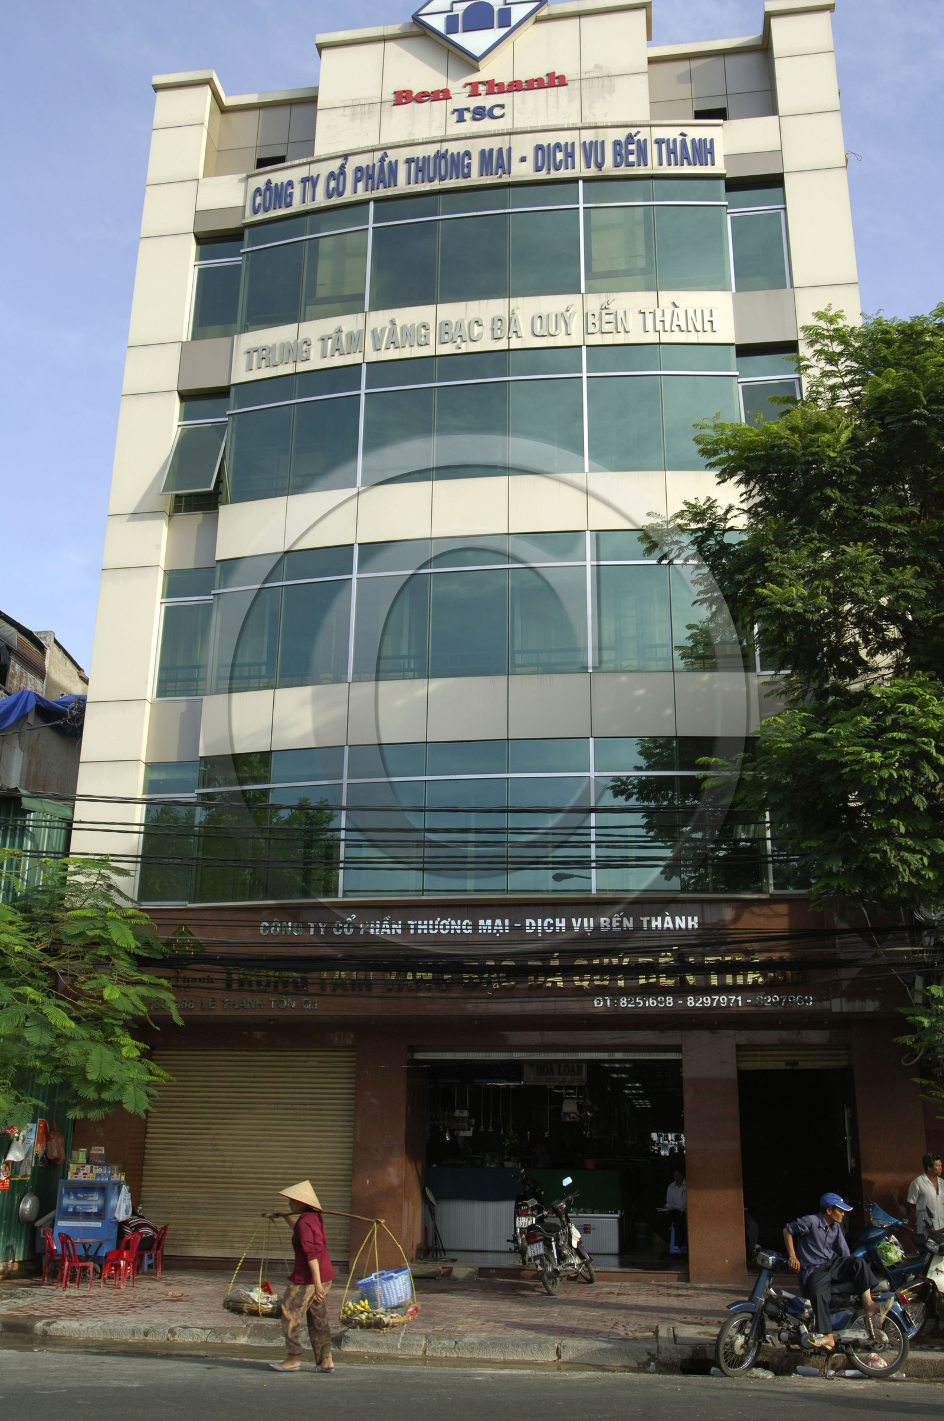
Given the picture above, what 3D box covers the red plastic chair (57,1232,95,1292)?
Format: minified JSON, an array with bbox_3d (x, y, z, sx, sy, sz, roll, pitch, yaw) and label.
[{"bbox_3d":[-4.579,6.384,15.067,0.360,0.590,0.340,10,-20,-26],"label":"red plastic chair"}]

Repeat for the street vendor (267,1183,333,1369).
[{"bbox_3d":[-1.489,4.957,11.441,0.550,1.550,0.480,-1,-18,6],"label":"street vendor"}]

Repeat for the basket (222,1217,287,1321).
[{"bbox_3d":[-1.916,5.049,11.786,0.620,0.840,0.620,-2,-19,8],"label":"basket"}]

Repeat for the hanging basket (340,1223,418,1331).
[{"bbox_3d":[-0.802,4.945,11.376,0.670,0.890,0.680,-1,-18,6],"label":"hanging basket"}]

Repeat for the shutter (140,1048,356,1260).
[{"bbox_3d":[-3.143,6.200,18.306,3.003,2.772,0.100,-2,-19,8],"label":"shutter"}]

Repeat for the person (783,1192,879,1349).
[{"bbox_3d":[3.120,4.903,11.430,0.570,1.240,0.680,12,-21,-31],"label":"person"}]

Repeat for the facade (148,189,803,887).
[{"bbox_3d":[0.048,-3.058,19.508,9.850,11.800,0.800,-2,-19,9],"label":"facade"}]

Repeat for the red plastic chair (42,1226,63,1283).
[{"bbox_3d":[-5.264,6.994,16.723,0.420,0.640,0.360,7,-20,-18],"label":"red plastic chair"}]

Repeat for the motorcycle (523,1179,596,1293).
[{"bbox_3d":[1.121,6.367,15.792,0.640,1.200,1.800,-6,-19,21],"label":"motorcycle"}]

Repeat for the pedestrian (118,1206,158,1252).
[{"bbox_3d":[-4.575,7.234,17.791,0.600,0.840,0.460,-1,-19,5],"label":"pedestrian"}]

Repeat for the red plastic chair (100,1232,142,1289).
[{"bbox_3d":[-4.328,6.808,16.143,0.430,0.640,0.360,-8,-21,24],"label":"red plastic chair"}]

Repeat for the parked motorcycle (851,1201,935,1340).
[{"bbox_3d":[4.188,5.535,12.828,1.850,1.110,0.680,15,-24,-36],"label":"parked motorcycle"}]

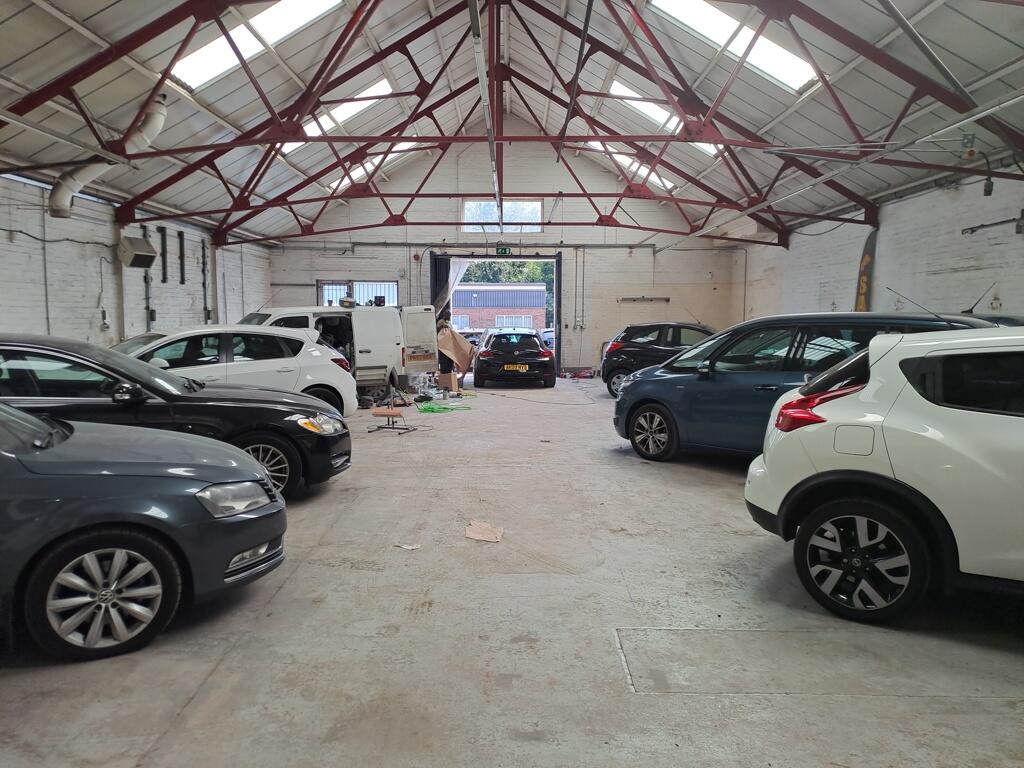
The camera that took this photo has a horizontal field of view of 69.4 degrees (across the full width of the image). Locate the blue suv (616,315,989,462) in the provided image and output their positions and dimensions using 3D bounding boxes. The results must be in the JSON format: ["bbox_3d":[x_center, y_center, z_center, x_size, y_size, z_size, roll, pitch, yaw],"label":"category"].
[{"bbox_3d":[3.177,0.068,8.031,4.430,1.610,1.830,4,6,38],"label":"blue suv"}]

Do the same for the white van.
[{"bbox_3d":[-4.209,-0.538,13.761,4.600,1.820,1.800,-3,6,-34],"label":"white van"}]

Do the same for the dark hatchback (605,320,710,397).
[{"bbox_3d":[3.714,-0.492,15.136,3.780,1.490,1.680,2,5,18],"label":"dark hatchback"}]

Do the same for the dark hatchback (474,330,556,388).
[{"bbox_3d":[-0.027,-0.754,18.600,1.820,1.410,4.256,0,5,-3],"label":"dark hatchback"}]

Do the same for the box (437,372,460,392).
[{"bbox_3d":[-1.335,-0.037,16.190,0.340,0.400,0.280,3,6,35],"label":"box"}]

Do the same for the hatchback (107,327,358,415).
[{"bbox_3d":[-4.342,-0.062,10.152,4.420,1.500,1.820,-3,6,-32],"label":"hatchback"}]

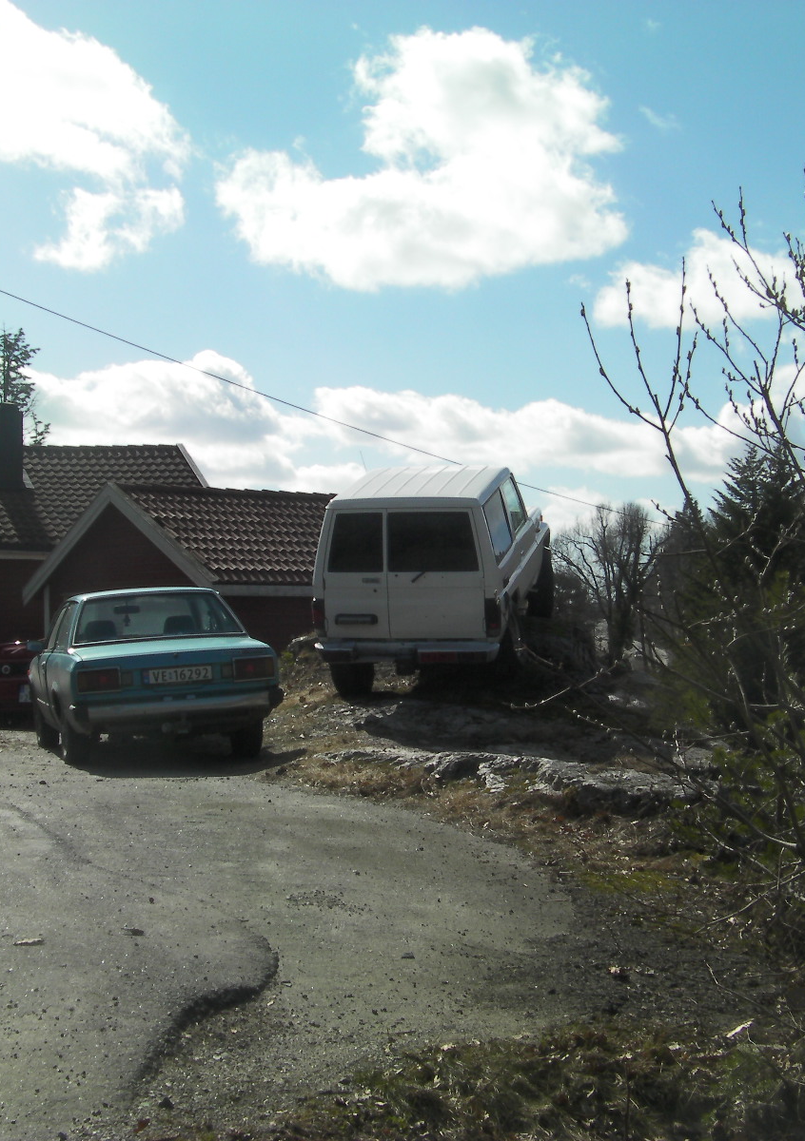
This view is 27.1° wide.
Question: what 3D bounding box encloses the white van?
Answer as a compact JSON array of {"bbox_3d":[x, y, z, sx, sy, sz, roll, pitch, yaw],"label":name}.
[{"bbox_3d":[0.455,-0.121,16.047,1.700,1.880,4.000,0,13,14],"label":"white van"}]

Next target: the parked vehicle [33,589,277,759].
[{"bbox_3d":[-2.260,0.846,14.303,1.620,1.385,4.100,-3,-1,-18],"label":"parked vehicle"}]

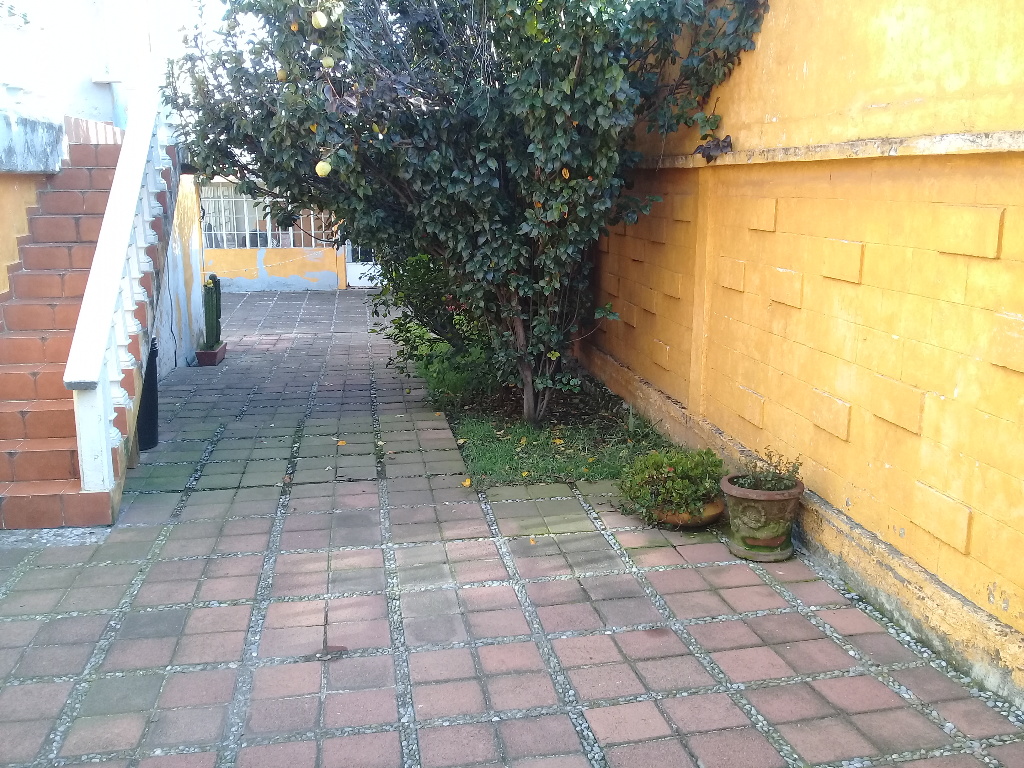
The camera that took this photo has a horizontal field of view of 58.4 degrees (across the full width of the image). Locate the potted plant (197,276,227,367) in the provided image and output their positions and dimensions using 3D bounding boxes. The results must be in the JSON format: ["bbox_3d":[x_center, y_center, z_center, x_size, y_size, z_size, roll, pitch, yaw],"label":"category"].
[{"bbox_3d":[-3.302,-0.707,10.022,0.226,0.949,0.498,-2,12,-5],"label":"potted plant"}]

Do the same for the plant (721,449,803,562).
[{"bbox_3d":[1.300,0.599,4.754,0.423,0.549,0.423,-3,12,-9],"label":"plant"}]

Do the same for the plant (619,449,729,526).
[{"bbox_3d":[0.901,0.573,5.176,0.583,0.429,0.536,-3,12,-9],"label":"plant"}]

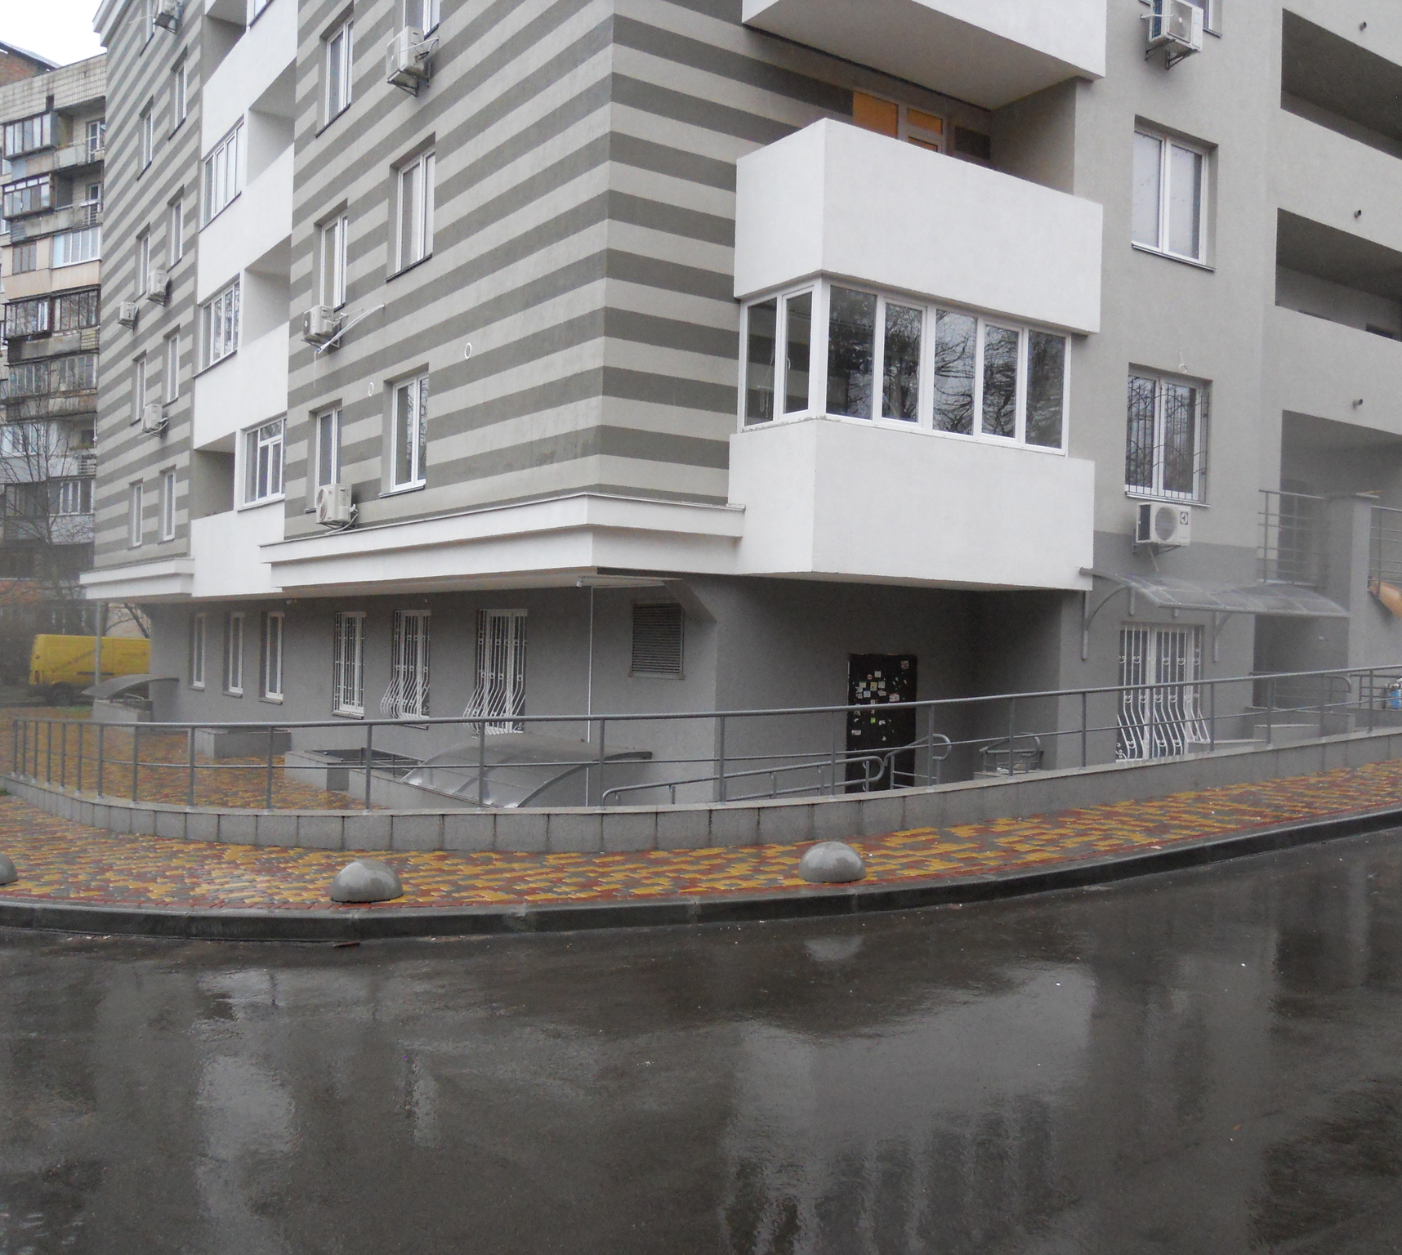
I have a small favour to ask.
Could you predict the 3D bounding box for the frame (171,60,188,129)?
[{"bbox_3d":[-11.347,-11.719,29.726,0.150,1.500,1.530,2,-1,-34],"label":"frame"}]

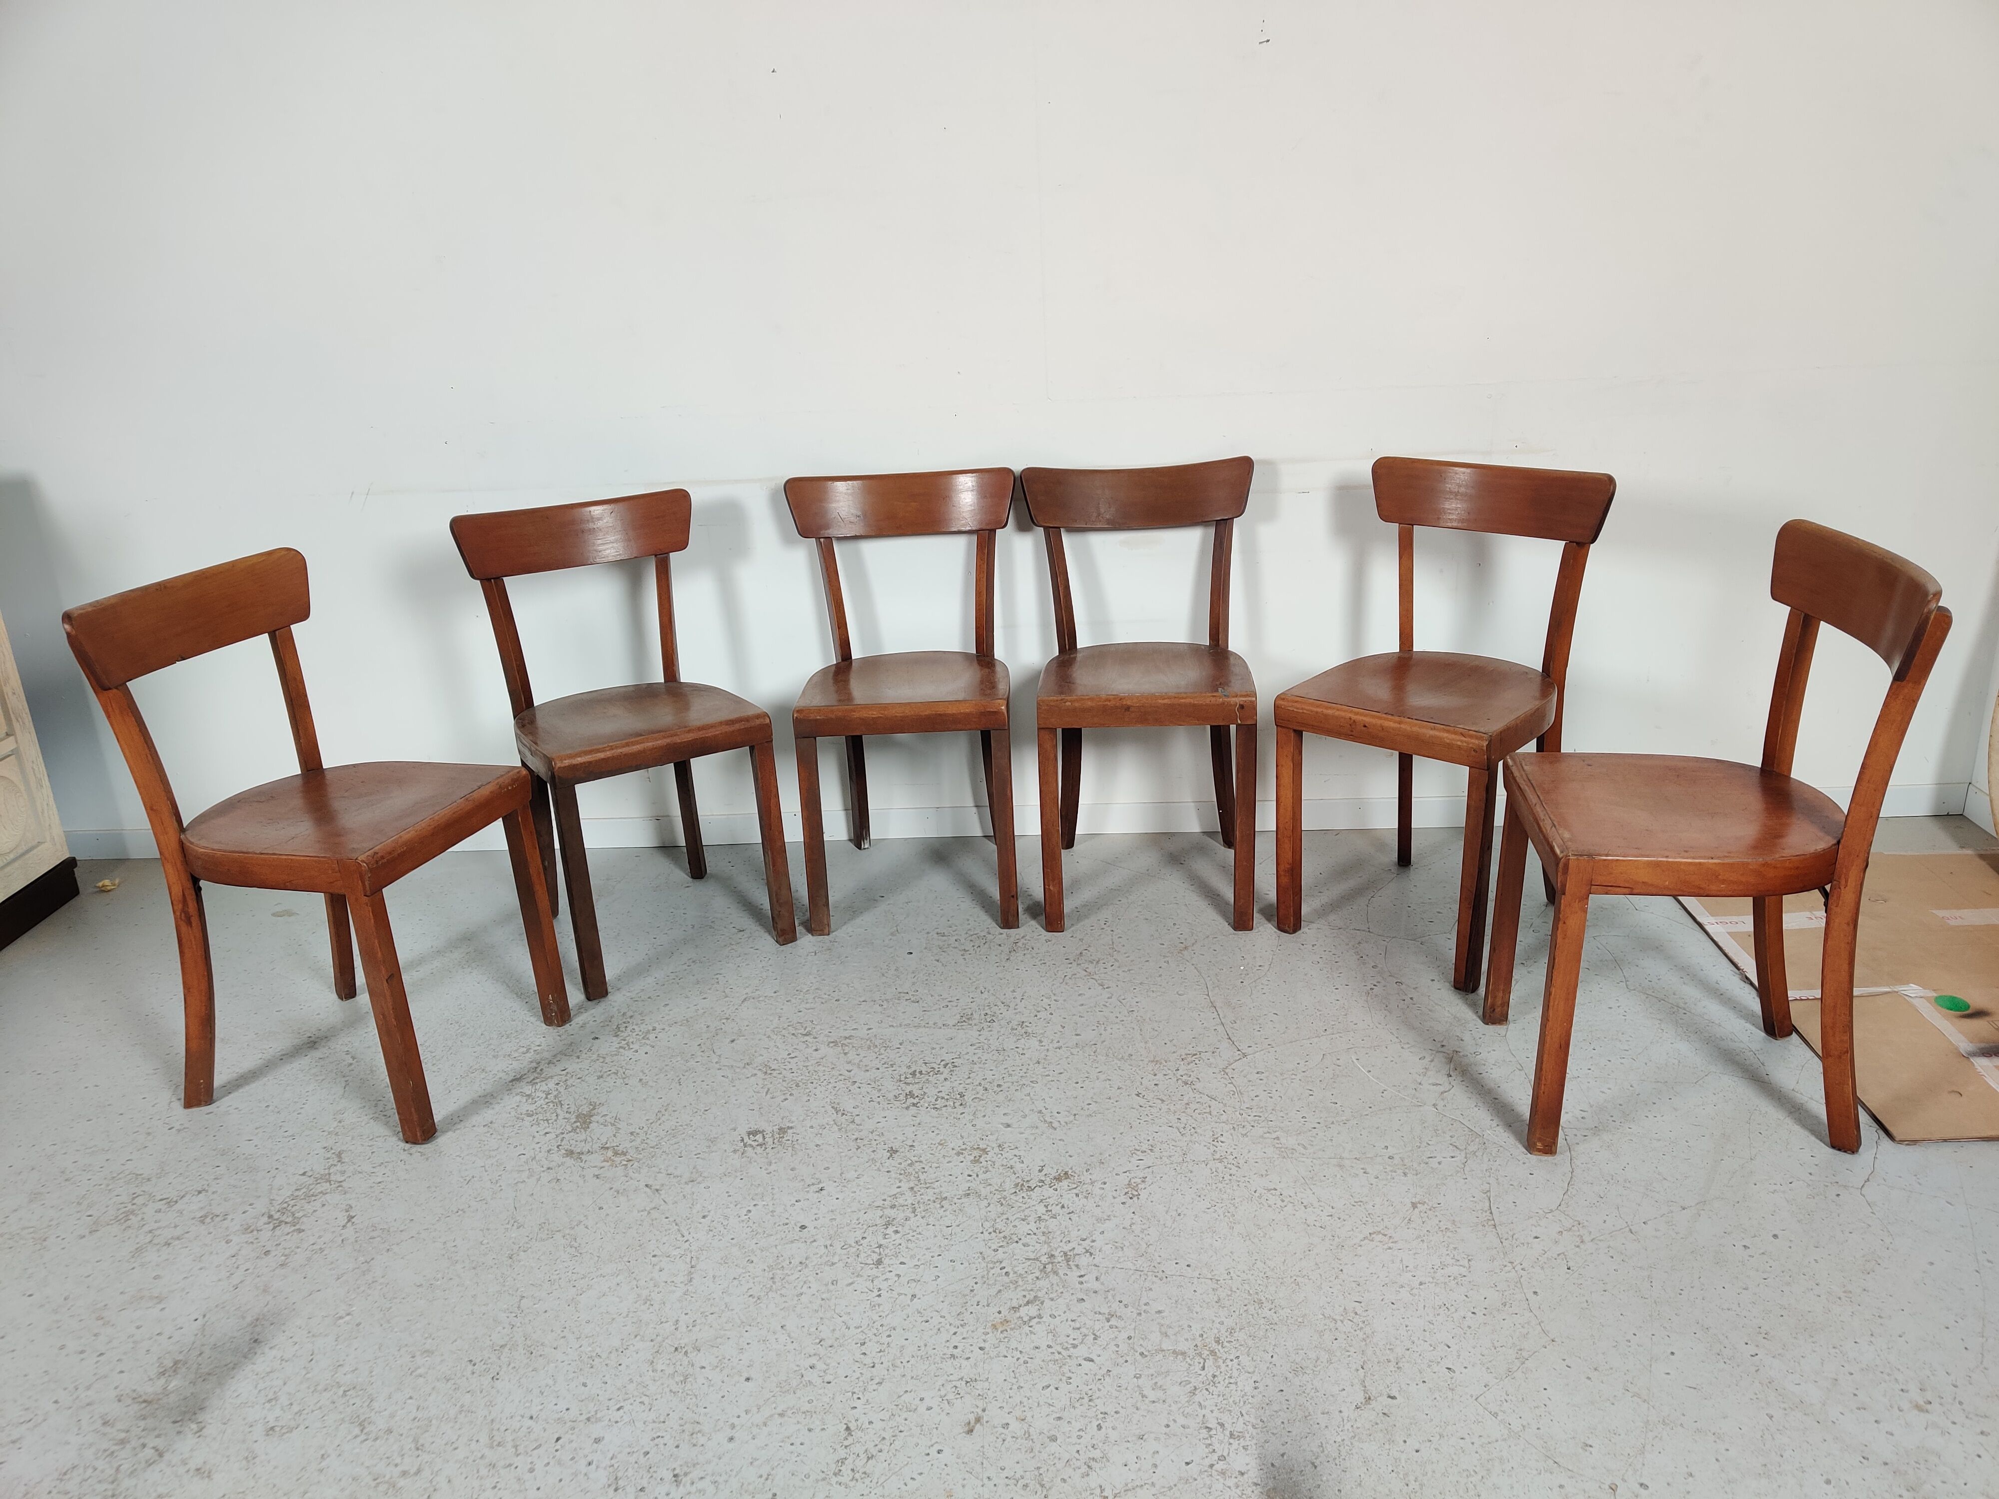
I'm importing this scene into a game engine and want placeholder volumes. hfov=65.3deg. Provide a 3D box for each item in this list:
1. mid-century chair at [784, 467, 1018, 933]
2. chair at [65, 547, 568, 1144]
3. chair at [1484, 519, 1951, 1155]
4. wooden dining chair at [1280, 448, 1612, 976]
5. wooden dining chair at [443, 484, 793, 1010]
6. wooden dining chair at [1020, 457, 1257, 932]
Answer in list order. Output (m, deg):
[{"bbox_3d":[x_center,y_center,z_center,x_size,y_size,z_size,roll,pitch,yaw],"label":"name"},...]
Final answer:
[{"bbox_3d":[-0.176,-0.106,3.056,0.467,0.815,0.450,-2,19,2],"label":"mid-century chair"},{"bbox_3d":[-1.055,0.133,2.483,0.450,0.815,0.467,3,20,18],"label":"chair"},{"bbox_3d":[0.981,0.120,2.220,0.450,0.815,0.467,-1,19,7],"label":"chair"},{"bbox_3d":[0.786,-0.070,2.809,0.467,0.815,0.450,13,25,39],"label":"wooden dining chair"},{"bbox_3d":[-0.690,-0.033,2.918,0.467,0.815,0.450,-13,21,-28],"label":"wooden dining chair"},{"bbox_3d":[0.281,-0.117,3.019,0.467,0.815,0.450,-1,19,5],"label":"wooden dining chair"}]

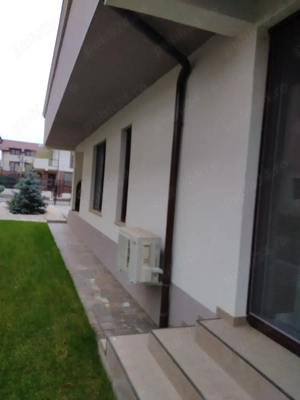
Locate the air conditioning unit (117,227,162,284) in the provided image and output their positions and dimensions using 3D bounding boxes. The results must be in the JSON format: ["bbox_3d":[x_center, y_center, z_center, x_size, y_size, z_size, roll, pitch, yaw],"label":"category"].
[{"bbox_3d":[-0.174,0.707,3.922,0.280,0.550,0.790,3,2,-25],"label":"air conditioning unit"}]

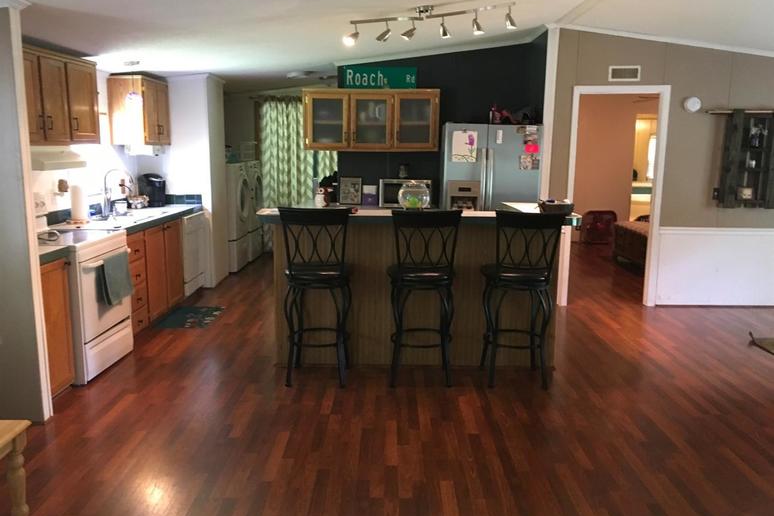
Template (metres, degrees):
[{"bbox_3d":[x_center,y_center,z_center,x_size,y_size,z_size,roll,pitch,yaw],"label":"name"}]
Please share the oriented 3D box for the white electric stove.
[{"bbox_3d":[-2.256,0.172,4.481,0.680,1.180,0.760,1,10,1],"label":"white electric stove"}]

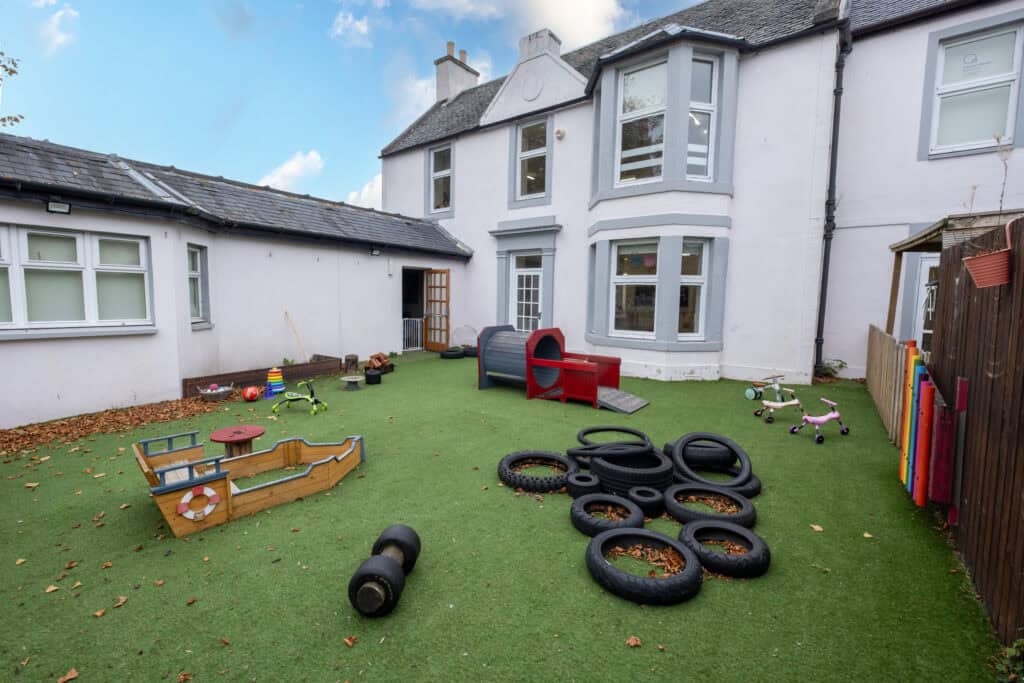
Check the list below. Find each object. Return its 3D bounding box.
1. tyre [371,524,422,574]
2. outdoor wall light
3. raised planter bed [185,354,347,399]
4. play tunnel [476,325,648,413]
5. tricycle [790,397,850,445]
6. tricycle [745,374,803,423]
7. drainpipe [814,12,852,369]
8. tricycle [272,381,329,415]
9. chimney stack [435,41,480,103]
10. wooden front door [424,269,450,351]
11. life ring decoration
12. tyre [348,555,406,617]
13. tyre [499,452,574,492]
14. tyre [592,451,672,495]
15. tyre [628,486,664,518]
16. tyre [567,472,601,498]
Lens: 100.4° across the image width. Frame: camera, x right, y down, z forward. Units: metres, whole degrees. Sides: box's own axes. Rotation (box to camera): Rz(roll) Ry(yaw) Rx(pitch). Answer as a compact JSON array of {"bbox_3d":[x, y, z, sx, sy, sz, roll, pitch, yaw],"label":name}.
[{"bbox_3d":[-0.604,1.088,2.236,0.248,0.248,0.160,1,5,3],"label":"tyre"},{"bbox_3d":[-4.980,-1.475,4.700,0.070,0.130,0.180,5,7,37],"label":"outdoor wall light"},{"bbox_3d":[-4.055,0.518,6.934,0.750,0.260,2.432,4,7,32],"label":"raised planter bed"},{"bbox_3d":[0.708,0.286,5.951,2.240,0.920,0.950,5,7,38],"label":"play tunnel"},{"bbox_3d":[3.300,0.810,4.460,0.590,0.380,0.390,0,5,-12],"label":"tricycle"},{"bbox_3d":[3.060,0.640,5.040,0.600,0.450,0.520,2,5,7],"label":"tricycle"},{"bbox_3d":[5.277,-2.273,7.036,0.200,5.700,0.180,5,7,39],"label":"drainpipe"},{"bbox_3d":[-2.560,0.667,5.180,0.580,0.370,0.370,2,5,13],"label":"tricycle"},{"bbox_3d":[-2.065,-9.860,16.110,0.700,2.400,1.650,5,6,36],"label":"chimney stack"},{"bbox_3d":[-1.850,-0.760,10.570,0.820,2.020,0.045,5,6,36],"label":"wooden front door"},{"bbox_3d":[-1.870,0.968,2.550,0.030,0.215,0.215,6,7,42],"label":"life ring decoration"},{"bbox_3d":[-0.617,1.122,1.962,0.248,0.248,0.160,1,5,3],"label":"tyre"},{"bbox_3d":[0.206,1.040,3.437,0.635,0.105,0.635,1,5,0],"label":"tyre"},{"bbox_3d":[0.942,1.010,3.375,0.615,0.190,0.615,1,5,0],"label":"tyre"},{"bbox_3d":[0.897,1.071,2.850,0.228,0.128,0.228,1,5,0],"label":"tyre"},{"bbox_3d":[0.532,1.070,3.150,0.230,0.108,0.230,1,5,0],"label":"tyre"}]

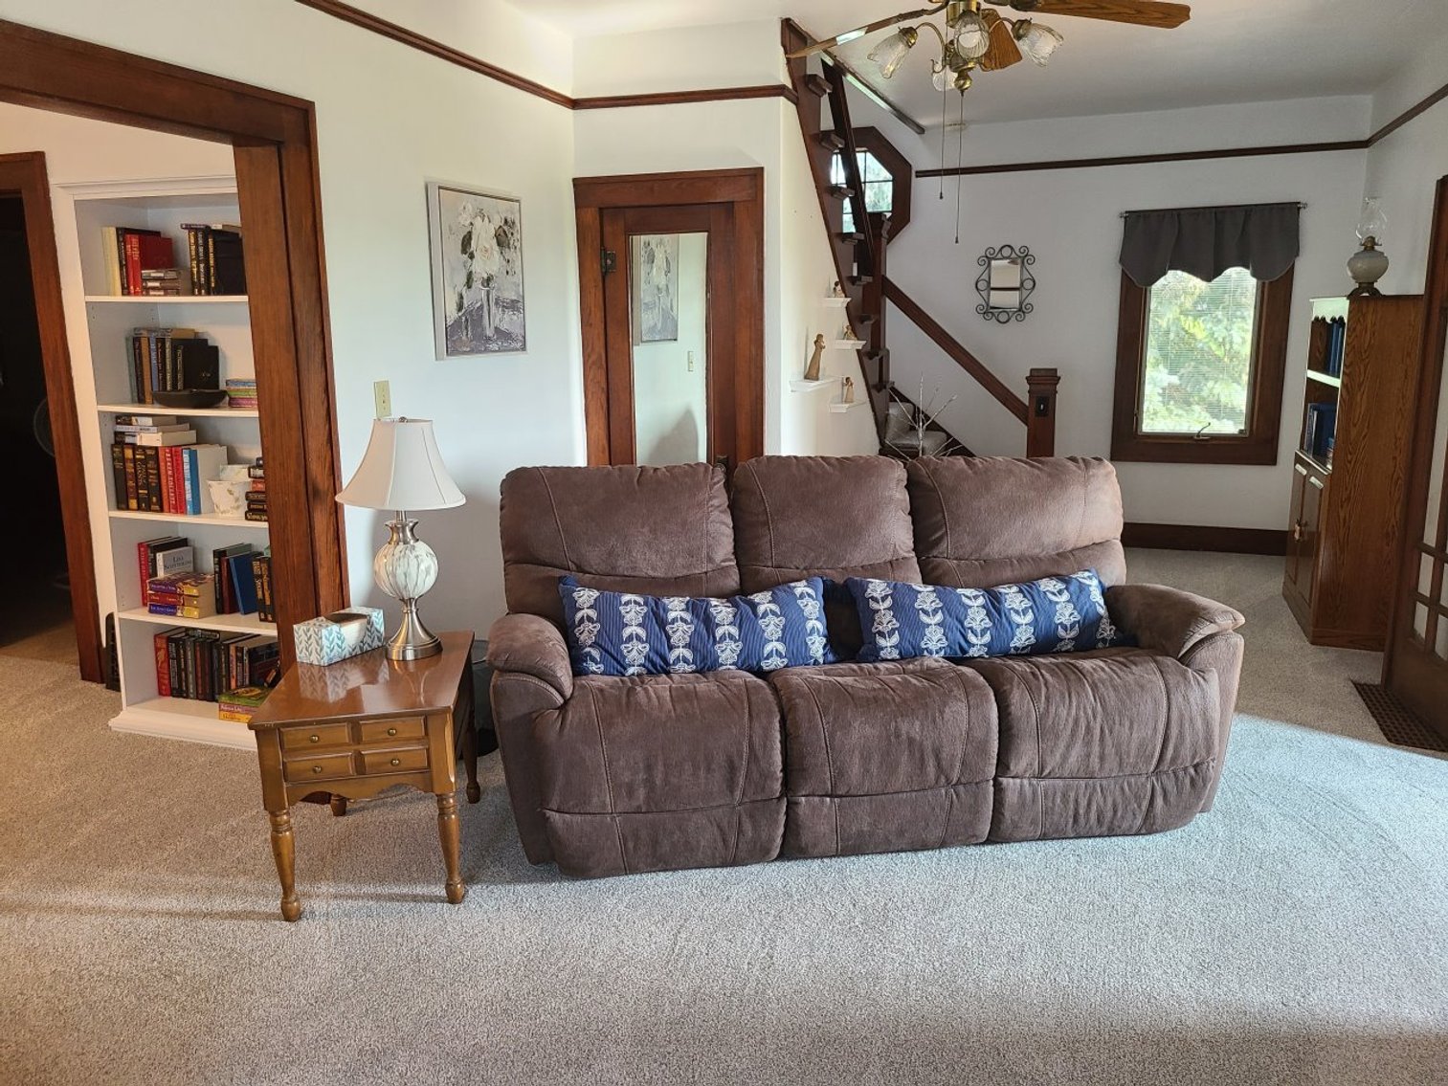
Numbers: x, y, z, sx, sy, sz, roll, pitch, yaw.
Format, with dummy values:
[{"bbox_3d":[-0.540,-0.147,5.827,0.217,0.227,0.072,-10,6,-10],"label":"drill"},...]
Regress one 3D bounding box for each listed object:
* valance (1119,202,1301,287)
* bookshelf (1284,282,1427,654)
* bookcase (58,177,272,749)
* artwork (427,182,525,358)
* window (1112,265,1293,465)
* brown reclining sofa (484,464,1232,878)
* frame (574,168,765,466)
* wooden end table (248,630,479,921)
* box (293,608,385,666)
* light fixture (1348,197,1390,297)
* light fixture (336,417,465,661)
[{"bbox_3d":[2.997,-1.836,6.741,1.025,0.477,0.090,4,12,19],"label":"valance"},{"bbox_3d":[3.086,-0.386,5.331,0.357,1.592,0.965,4,12,19],"label":"bookshelf"},{"bbox_3d":[-1.850,-0.269,3.974,0.914,1.999,0.342,4,12,19],"label":"bookcase"},{"bbox_3d":[-0.956,-1.057,4.291,0.048,0.628,0.603,4,12,19],"label":"artwork"},{"bbox_3d":[3.023,-1.250,6.897,0.980,1.487,0.101,4,12,19],"label":"window"},{"bbox_3d":[0.420,0.297,3.490,2.251,1.035,1.005,-2,12,-8],"label":"brown reclining sofa"},{"bbox_3d":[-0.252,-0.613,5.150,0.929,2.170,0.101,4,12,19],"label":"frame"},{"bbox_3d":[-0.982,0.633,3.138,0.492,0.542,0.718,-2,12,-9],"label":"wooden end table"},{"bbox_3d":[-1.148,0.279,3.261,0.106,0.106,0.229,6,13,30],"label":"box"},{"bbox_3d":[3.044,-1.389,5.117,0.176,0.462,0.176,4,12,19],"label":"light fixture"},{"bbox_3d":[-0.936,-0.014,3.220,0.372,0.693,0.372,-2,12,-8],"label":"light fixture"}]

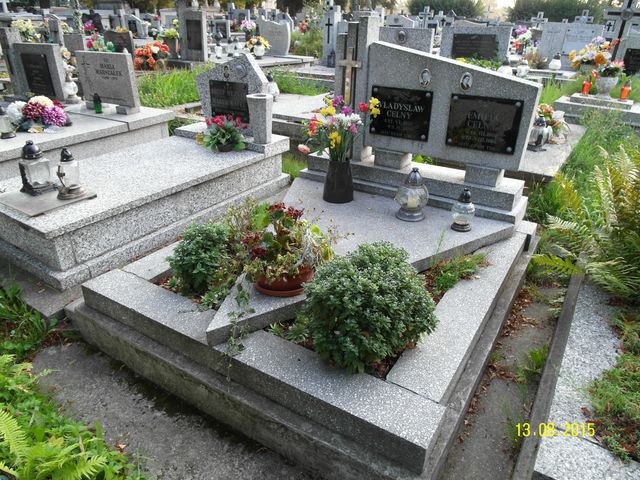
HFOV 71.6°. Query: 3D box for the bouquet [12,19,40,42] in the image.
[{"bbox_3d":[-4.307,-3.069,6.500,0.370,0.330,0.350,16,29,28],"label":"bouquet"}]

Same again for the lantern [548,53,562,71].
[{"bbox_3d":[3.707,-2.795,6.948,0.155,0.240,0.155,15,30,29],"label":"lantern"}]

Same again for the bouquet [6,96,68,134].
[{"bbox_3d":[-2.416,-1.084,3.784,0.494,0.236,0.380,-15,30,-28],"label":"bouquet"}]

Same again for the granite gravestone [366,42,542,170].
[{"bbox_3d":[0.807,-0.877,2.848,1.069,0.696,0.138,15,30,29],"label":"granite gravestone"}]

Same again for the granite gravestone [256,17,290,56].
[{"bbox_3d":[-0.955,-4.323,9.405,0.756,0.739,0.130,16,31,29],"label":"granite gravestone"}]

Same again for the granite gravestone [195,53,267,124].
[{"bbox_3d":[-0.734,-1.211,3.696,0.690,0.645,0.090,14,28,25],"label":"granite gravestone"}]

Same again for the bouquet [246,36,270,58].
[{"bbox_3d":[-1.243,-3.874,8.877,0.410,0.413,0.380,16,31,29],"label":"bouquet"}]

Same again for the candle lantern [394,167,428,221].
[{"bbox_3d":[0.547,-0.280,2.636,0.200,0.300,0.200,16,29,28],"label":"candle lantern"}]

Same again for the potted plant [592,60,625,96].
[{"bbox_3d":[3.804,-2.136,5.850,0.360,0.450,0.340,16,29,28],"label":"potted plant"}]

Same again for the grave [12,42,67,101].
[{"bbox_3d":[-2.579,-1.535,4.094,0.600,0.490,0.090,12,27,21],"label":"grave"}]

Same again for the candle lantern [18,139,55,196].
[{"bbox_3d":[-1.677,-0.431,2.607,0.165,0.285,0.165,16,31,29],"label":"candle lantern"}]

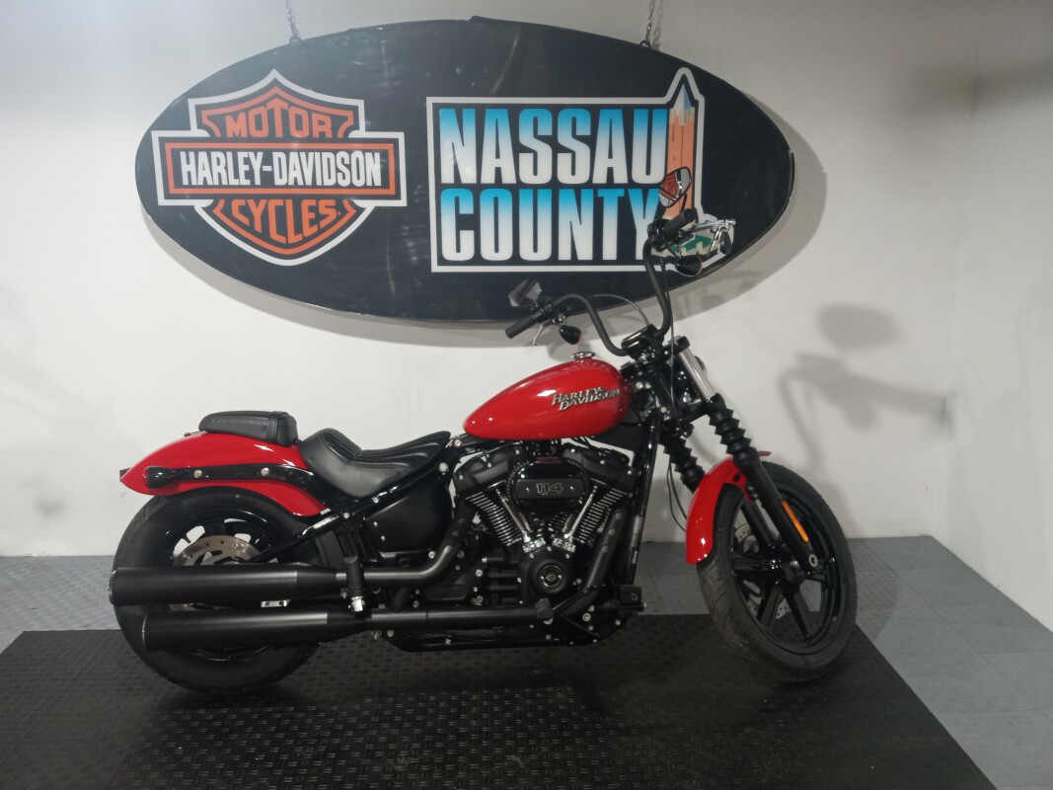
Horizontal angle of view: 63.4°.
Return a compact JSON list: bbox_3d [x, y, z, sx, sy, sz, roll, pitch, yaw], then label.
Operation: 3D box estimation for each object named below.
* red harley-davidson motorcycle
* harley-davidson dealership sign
[{"bbox_3d":[-0.078,0.120,2.410,2.230,1.450,0.830,-1,13,-2],"label":"red harley-davidson motorcycle"},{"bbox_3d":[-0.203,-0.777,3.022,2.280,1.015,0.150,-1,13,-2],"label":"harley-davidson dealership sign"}]

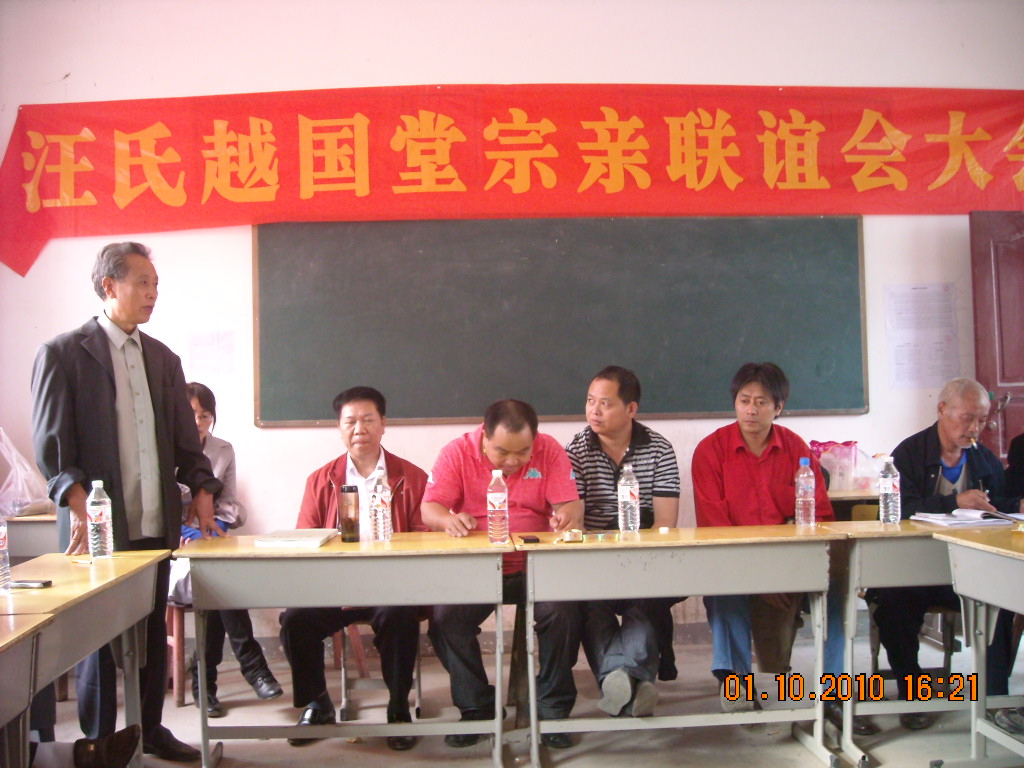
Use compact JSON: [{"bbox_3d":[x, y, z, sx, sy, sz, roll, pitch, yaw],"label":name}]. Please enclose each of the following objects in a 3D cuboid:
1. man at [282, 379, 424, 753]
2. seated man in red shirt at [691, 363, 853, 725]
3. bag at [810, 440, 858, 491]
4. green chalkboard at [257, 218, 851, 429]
[{"bbox_3d":[-0.575,0.637,3.860,0.530,1.270,0.760,-1,-1,-2],"label":"man"},{"bbox_3d":[0.965,0.577,3.830,0.570,1.330,0.780,-1,-1,-3],"label":"seated man in red shirt"},{"bbox_3d":[1.490,0.378,4.760,0.220,0.225,0.130,-1,-1,-2],"label":"bag"},{"bbox_3d":[0.236,-0.307,4.970,2.960,0.990,0.040,-1,-1,-2],"label":"green chalkboard"}]

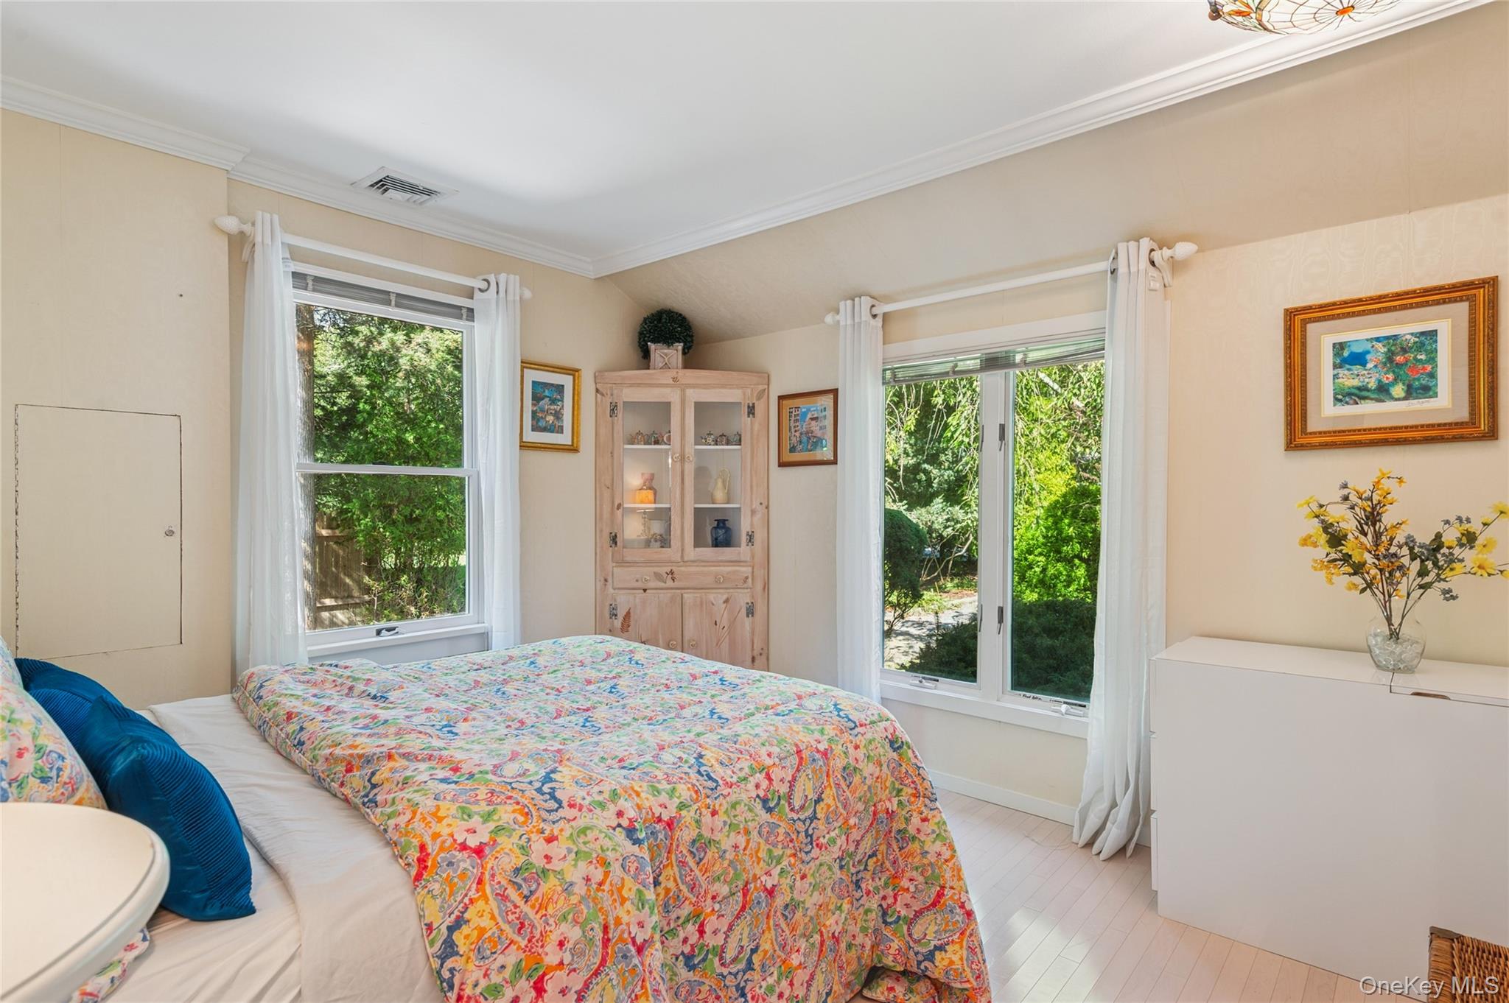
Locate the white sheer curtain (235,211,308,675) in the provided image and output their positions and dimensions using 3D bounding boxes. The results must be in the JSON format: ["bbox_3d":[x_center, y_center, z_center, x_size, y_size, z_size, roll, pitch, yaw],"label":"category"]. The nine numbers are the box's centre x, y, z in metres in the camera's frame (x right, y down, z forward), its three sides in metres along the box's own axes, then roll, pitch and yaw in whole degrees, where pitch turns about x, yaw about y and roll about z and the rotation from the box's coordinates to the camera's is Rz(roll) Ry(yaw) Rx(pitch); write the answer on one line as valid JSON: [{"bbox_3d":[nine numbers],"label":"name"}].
[{"bbox_3d":[-1.697,0.081,2.656,0.130,2.167,0.210,0,0,42],"label":"white sheer curtain"}]

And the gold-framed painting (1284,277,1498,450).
[{"bbox_3d":[1.901,-0.396,2.276,0.491,0.456,0.040,0,0,40],"label":"gold-framed painting"}]

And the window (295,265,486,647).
[{"bbox_3d":[-1.464,-0.157,3.041,0.100,1.418,0.800,0,0,42],"label":"window"}]

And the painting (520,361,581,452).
[{"bbox_3d":[-0.971,-0.440,3.566,0.030,0.405,0.361,0,0,42],"label":"painting"}]

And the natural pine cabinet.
[{"bbox_3d":[-0.375,0.288,3.991,0.861,1.893,0.440,0,0,-4],"label":"natural pine cabinet"}]

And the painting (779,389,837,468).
[{"bbox_3d":[0.253,-0.352,3.651,0.350,0.358,0.030,0,0,40],"label":"painting"}]

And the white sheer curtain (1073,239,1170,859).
[{"bbox_3d":[1.289,0.163,2.680,0.280,2.144,0.160,0,0,40],"label":"white sheer curtain"}]

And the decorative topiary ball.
[{"bbox_3d":[-0.458,-0.856,3.880,0.285,0.275,0.280,0,0,-4],"label":"decorative topiary ball"}]

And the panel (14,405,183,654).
[{"bbox_3d":[-2.004,0.093,2.322,0.025,0.740,0.389,0,0,42],"label":"panel"}]

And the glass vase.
[{"bbox_3d":[1.816,0.375,2.135,0.168,0.185,0.168,0,0,40],"label":"glass vase"}]

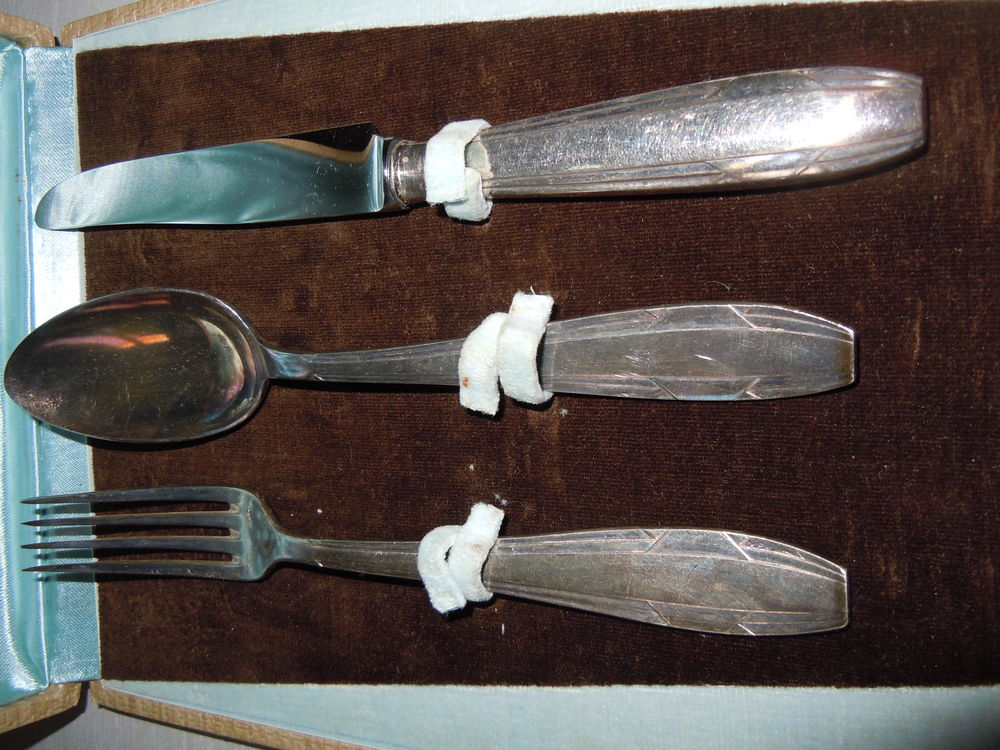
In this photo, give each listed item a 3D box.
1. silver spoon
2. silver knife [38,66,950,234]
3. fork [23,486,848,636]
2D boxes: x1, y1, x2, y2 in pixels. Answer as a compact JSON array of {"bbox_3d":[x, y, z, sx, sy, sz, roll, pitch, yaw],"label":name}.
[{"bbox_3d":[-0.031,-0.002,0.172,0.188,0.020,0.034,0,92,25],"label":"silver spoon"},{"bbox_3d":[-0.024,-0.040,0.170,0.193,0.014,0.018,0,92,25],"label":"silver knife"},{"bbox_3d":[-0.030,0.035,0.174,0.185,0.018,0.022,-1,92,25],"label":"fork"}]

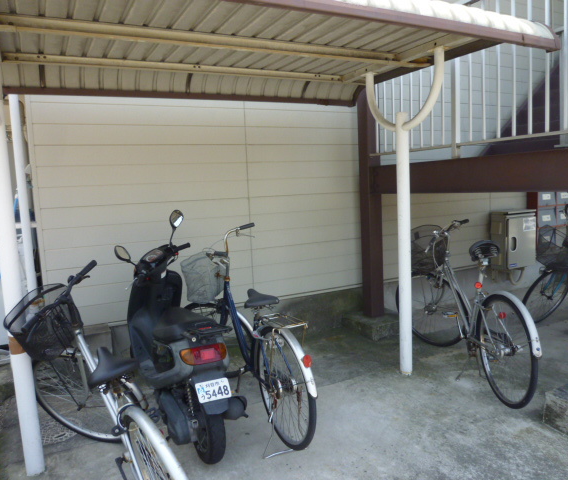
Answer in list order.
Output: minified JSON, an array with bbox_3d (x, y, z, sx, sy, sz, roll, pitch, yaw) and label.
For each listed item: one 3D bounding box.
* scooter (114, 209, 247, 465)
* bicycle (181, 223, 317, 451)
[{"bbox_3d":[-0.710,0.491,2.792,0.570,1.270,1.640,-6,7,-27],"label":"scooter"},{"bbox_3d":[-0.264,0.521,2.888,0.580,1.150,1.650,-6,7,-26],"label":"bicycle"}]

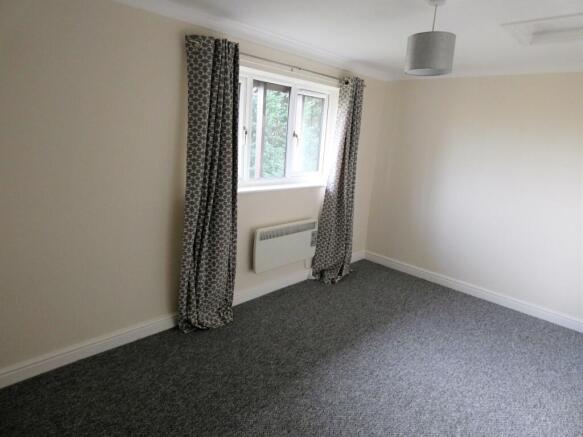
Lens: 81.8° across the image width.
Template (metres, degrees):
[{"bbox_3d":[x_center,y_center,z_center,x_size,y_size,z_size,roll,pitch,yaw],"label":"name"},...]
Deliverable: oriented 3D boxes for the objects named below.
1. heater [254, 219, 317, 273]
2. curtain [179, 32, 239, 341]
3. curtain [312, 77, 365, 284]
[{"bbox_3d":[-0.058,0.253,3.429,0.842,0.423,0.100,-9,19,-43],"label":"heater"},{"bbox_3d":[-0.633,-0.186,2.618,0.504,2.230,0.182,-9,19,-43],"label":"curtain"},{"bbox_3d":[0.544,-0.380,3.736,0.666,2.227,0.190,-9,19,-43],"label":"curtain"}]

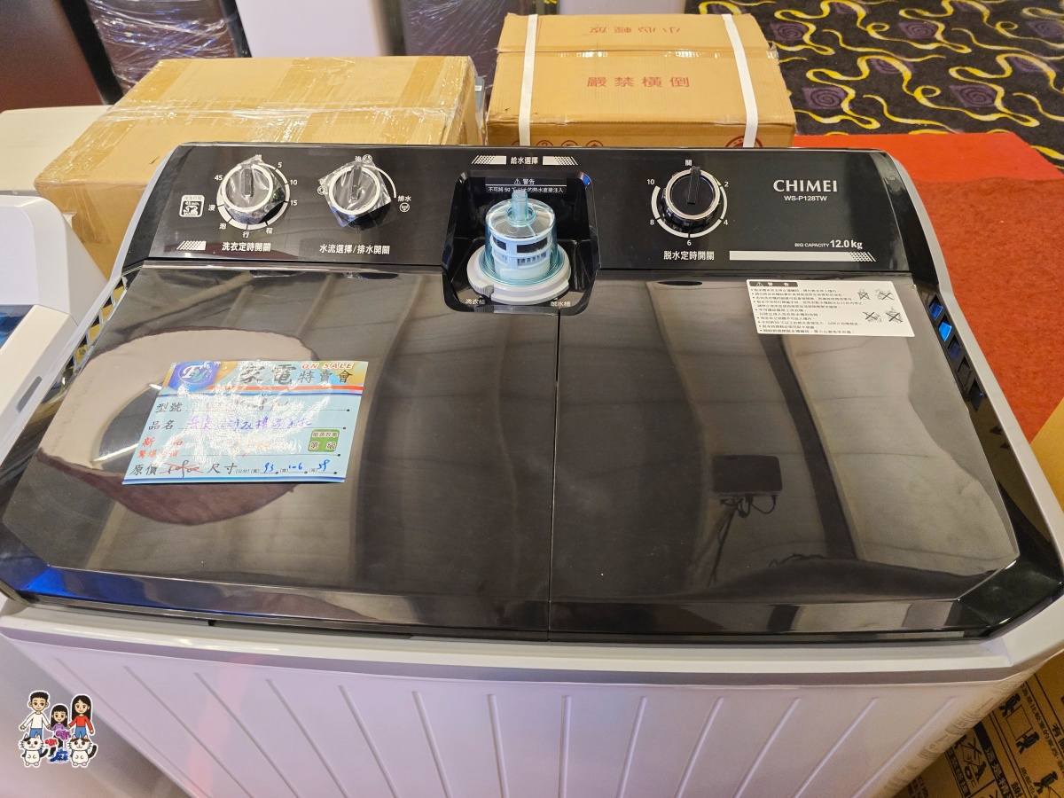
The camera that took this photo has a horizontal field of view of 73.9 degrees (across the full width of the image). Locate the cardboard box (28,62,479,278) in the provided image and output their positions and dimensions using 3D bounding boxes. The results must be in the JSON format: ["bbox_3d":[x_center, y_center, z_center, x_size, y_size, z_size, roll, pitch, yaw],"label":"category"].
[{"bbox_3d":[-0.461,-0.214,1.613,0.641,0.887,0.484,1,47,3],"label":"cardboard box"}]

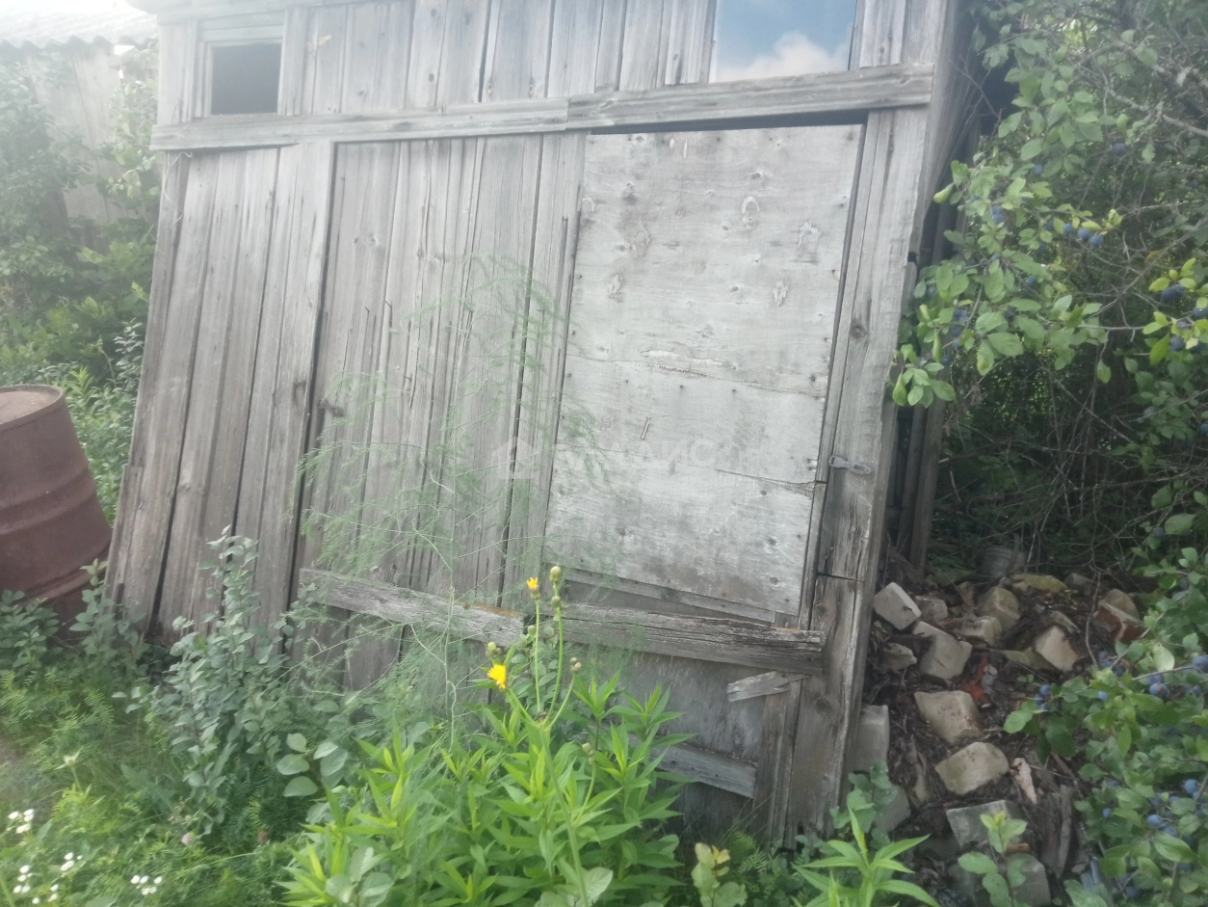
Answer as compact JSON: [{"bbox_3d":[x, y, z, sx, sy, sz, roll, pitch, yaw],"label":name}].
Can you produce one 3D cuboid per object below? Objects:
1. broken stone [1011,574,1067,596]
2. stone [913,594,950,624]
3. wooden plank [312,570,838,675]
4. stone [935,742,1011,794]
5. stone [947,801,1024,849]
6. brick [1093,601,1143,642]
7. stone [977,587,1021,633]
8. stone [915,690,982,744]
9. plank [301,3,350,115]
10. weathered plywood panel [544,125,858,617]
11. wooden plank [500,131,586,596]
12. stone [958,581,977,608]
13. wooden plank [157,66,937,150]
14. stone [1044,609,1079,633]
[{"bbox_3d":[1.601,0.482,3.600,0.173,0.060,0.114,0,12,0],"label":"broken stone"},{"bbox_3d":[1.004,0.476,3.000,0.100,0.075,0.085,-6,23,-10],"label":"stone"},{"bbox_3d":[-0.223,0.425,2.484,1.580,0.125,0.035,2,5,30],"label":"wooden plank"},{"bbox_3d":[0.942,0.804,2.500,0.150,0.075,0.118,-6,13,-24],"label":"stone"},{"bbox_3d":[0.830,0.812,2.130,0.155,0.075,0.085,-4,17,-12],"label":"stone"},{"bbox_3d":[1.502,0.493,2.840,0.075,0.090,0.120,-14,22,-38],"label":"brick"},{"bbox_3d":[1.211,0.479,3.000,0.120,0.110,0.115,-18,28,-34],"label":"stone"},{"bbox_3d":[0.931,0.714,2.650,0.136,0.089,0.150,0,12,0],"label":"stone"},{"bbox_3d":[-0.773,-1.086,2.693,0.159,0.300,0.022,9,9,29],"label":"plank"},{"bbox_3d":[0.210,-0.226,2.370,0.688,1.111,0.014,7,2,27],"label":"weathered plywood panel"},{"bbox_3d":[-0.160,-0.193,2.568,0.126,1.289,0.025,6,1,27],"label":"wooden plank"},{"bbox_3d":[1.105,0.430,2.970,0.055,0.070,0.055,6,18,17],"label":"stone"},{"bbox_3d":[-0.422,-1.012,2.951,2.722,0.102,0.030,6,0,26],"label":"wooden plank"},{"bbox_3d":[1.499,0.549,3.200,0.087,0.055,0.070,0,12,0],"label":"stone"}]

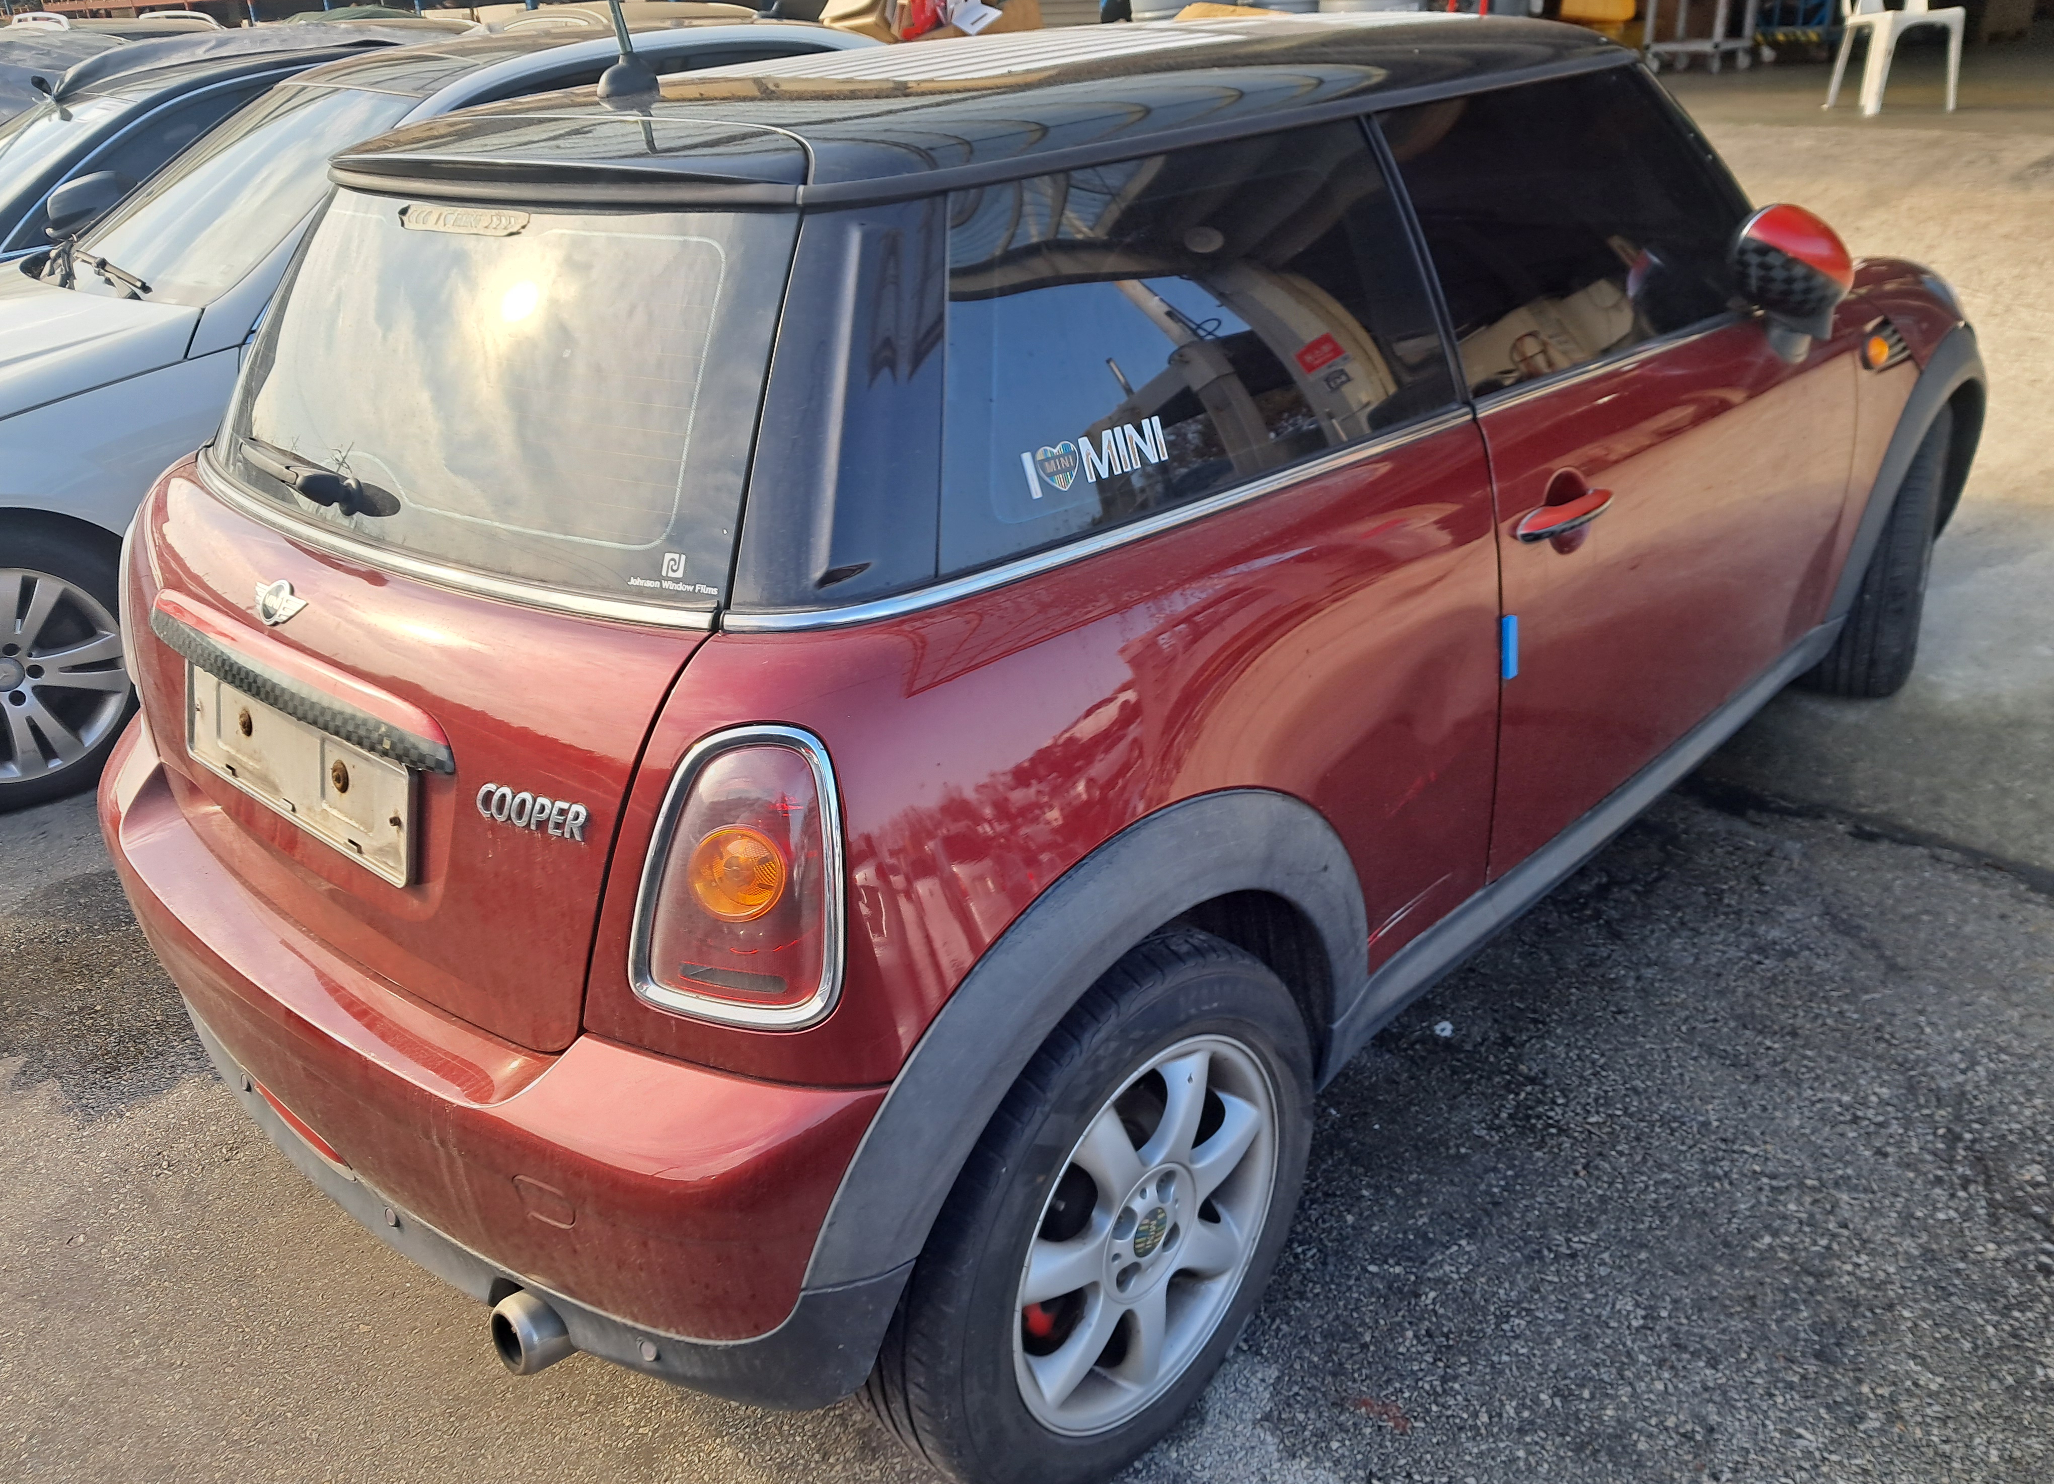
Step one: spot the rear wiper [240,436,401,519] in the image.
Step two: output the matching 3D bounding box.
[{"bbox_3d":[-0.797,-0.292,1.787,0.370,0.065,0.055,18,-2,40],"label":"rear wiper"}]

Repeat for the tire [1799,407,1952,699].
[{"bbox_3d":[1.748,-0.401,3.304,0.200,0.615,0.615,10,29,29],"label":"tire"}]

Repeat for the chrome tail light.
[{"bbox_3d":[-0.246,0.106,1.411,0.200,0.260,0.100,2,13,15],"label":"chrome tail light"}]

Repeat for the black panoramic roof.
[{"bbox_3d":[-0.037,-0.903,2.244,1.150,0.125,1.640,18,34,40],"label":"black panoramic roof"}]

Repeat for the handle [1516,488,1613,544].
[{"bbox_3d":[0.675,-0.287,2.006,0.060,0.050,0.245,18,34,40],"label":"handle"}]

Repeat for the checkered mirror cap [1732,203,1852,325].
[{"bbox_3d":[1.129,-0.699,2.349,0.140,0.175,0.200,11,29,30],"label":"checkered mirror cap"}]

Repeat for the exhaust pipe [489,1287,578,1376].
[{"bbox_3d":[-0.491,0.595,1.651,0.083,0.083,0.110,18,34,40],"label":"exhaust pipe"}]

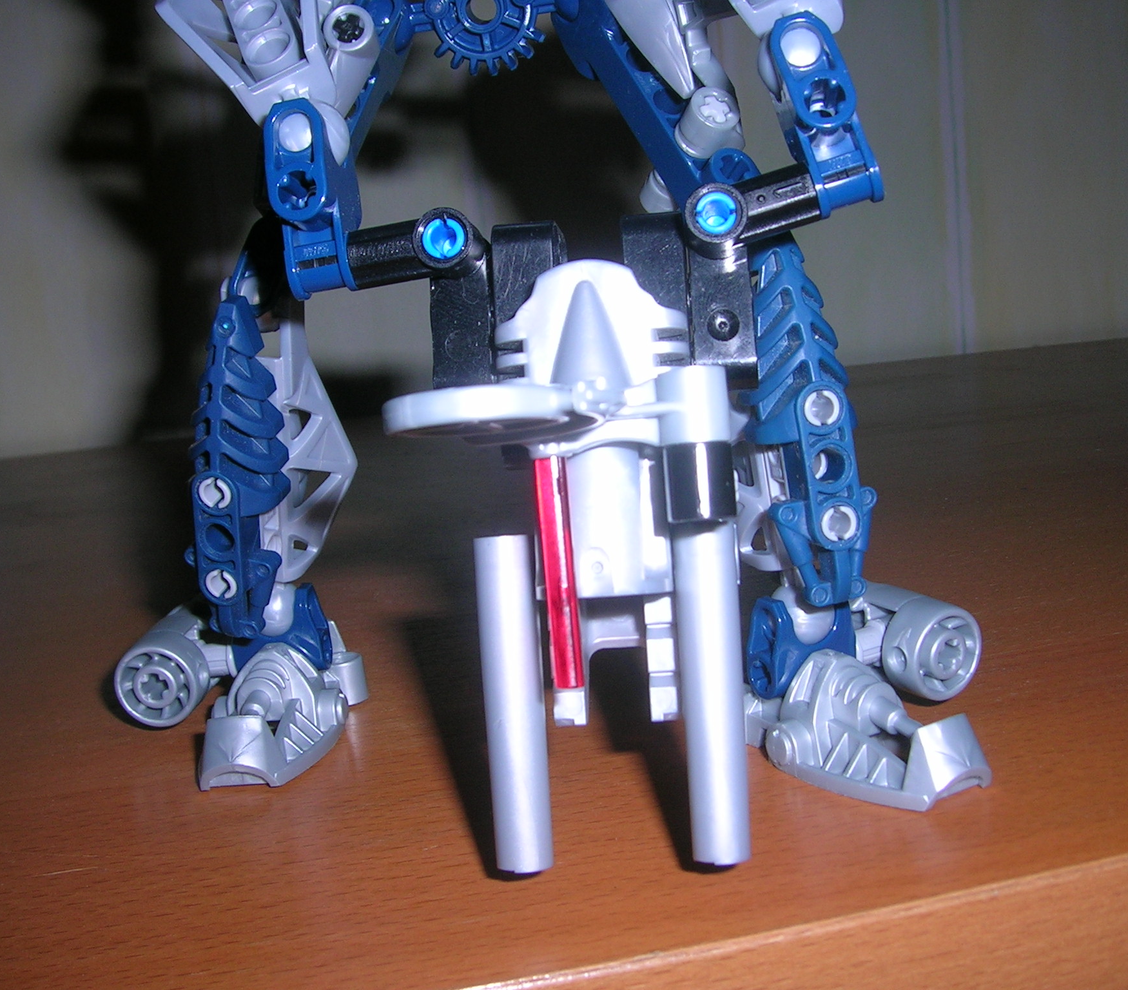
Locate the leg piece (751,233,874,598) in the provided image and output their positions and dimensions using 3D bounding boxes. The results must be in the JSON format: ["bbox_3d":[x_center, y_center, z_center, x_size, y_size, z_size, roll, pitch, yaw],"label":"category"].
[{"bbox_3d":[0.034,-0.010,0.185,0.015,0.051,0.011,-8,4,-13],"label":"leg piece"}]

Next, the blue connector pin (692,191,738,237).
[{"bbox_3d":[0.018,-0.034,0.161,0.005,0.005,0.005,-5,10,-1],"label":"blue connector pin"}]

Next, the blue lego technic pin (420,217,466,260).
[{"bbox_3d":[-0.014,-0.031,0.161,0.005,0.005,0.005,-5,10,-1],"label":"blue lego technic pin"}]

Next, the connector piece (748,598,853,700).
[{"bbox_3d":[0.034,0.022,0.192,0.014,0.015,0.009,-9,11,-23],"label":"connector piece"}]

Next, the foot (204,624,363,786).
[{"bbox_3d":[-0.046,0.032,0.210,0.024,0.016,0.036,-4,10,5],"label":"foot"}]

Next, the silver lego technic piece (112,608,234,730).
[{"bbox_3d":[-0.065,0.029,0.227,0.016,0.015,0.019,-4,14,6],"label":"silver lego technic piece"}]

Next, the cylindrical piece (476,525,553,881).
[{"bbox_3d":[-0.005,0.023,0.147,0.006,0.040,0.006,-3,18,1],"label":"cylindrical piece"}]

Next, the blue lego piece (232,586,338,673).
[{"bbox_3d":[-0.047,0.022,0.222,0.015,0.014,0.009,-3,10,9],"label":"blue lego piece"}]

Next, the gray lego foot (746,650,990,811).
[{"bbox_3d":[0.042,0.028,0.184,0.024,0.016,0.036,-10,11,-26],"label":"gray lego foot"}]

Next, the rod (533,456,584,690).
[{"bbox_3d":[0.000,0.009,0.146,0.004,0.026,0.004,-5,13,1],"label":"rod"}]

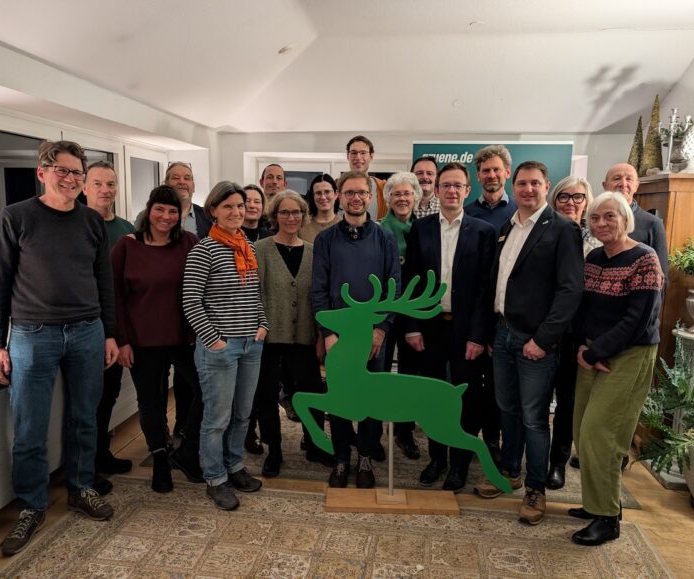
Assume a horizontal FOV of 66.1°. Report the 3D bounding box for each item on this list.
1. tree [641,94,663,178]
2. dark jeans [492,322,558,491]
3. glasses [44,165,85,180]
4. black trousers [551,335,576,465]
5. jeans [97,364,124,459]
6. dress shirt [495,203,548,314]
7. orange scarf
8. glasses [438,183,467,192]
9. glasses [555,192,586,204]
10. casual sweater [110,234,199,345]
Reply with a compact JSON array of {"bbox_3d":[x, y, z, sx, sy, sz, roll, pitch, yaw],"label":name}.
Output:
[{"bbox_3d":[1.953,-0.983,3.405,0.125,0.505,0.125,5,9,30],"label":"tree"},{"bbox_3d":[0.967,0.604,2.906,0.310,0.900,0.355,-7,11,-43],"label":"dark jeans"},{"bbox_3d":[-1.333,-0.560,2.524,0.145,0.050,0.142,13,8,42],"label":"glasses"},{"bbox_3d":[1.253,0.598,3.117,0.370,0.914,0.280,2,7,15],"label":"black trousers"},{"bbox_3d":[-1.383,0.567,3.006,0.320,0.900,0.370,7,10,39],"label":"jeans"},{"bbox_3d":[0.885,-0.145,2.690,0.380,0.570,0.270,4,7,28],"label":"dress shirt"},{"bbox_3d":[-0.596,-0.185,2.787,0.240,0.297,0.210,-3,7,-25],"label":"orange scarf"},{"bbox_3d":[0.575,-0.553,2.892,0.145,0.056,0.135,2,7,12],"label":"glasses"},{"bbox_3d":[1.212,-0.487,2.870,0.145,0.055,0.145,6,9,32],"label":"glasses"},{"bbox_3d":[-1.056,0.000,2.942,0.460,0.625,0.270,-3,9,-25],"label":"casual sweater"}]

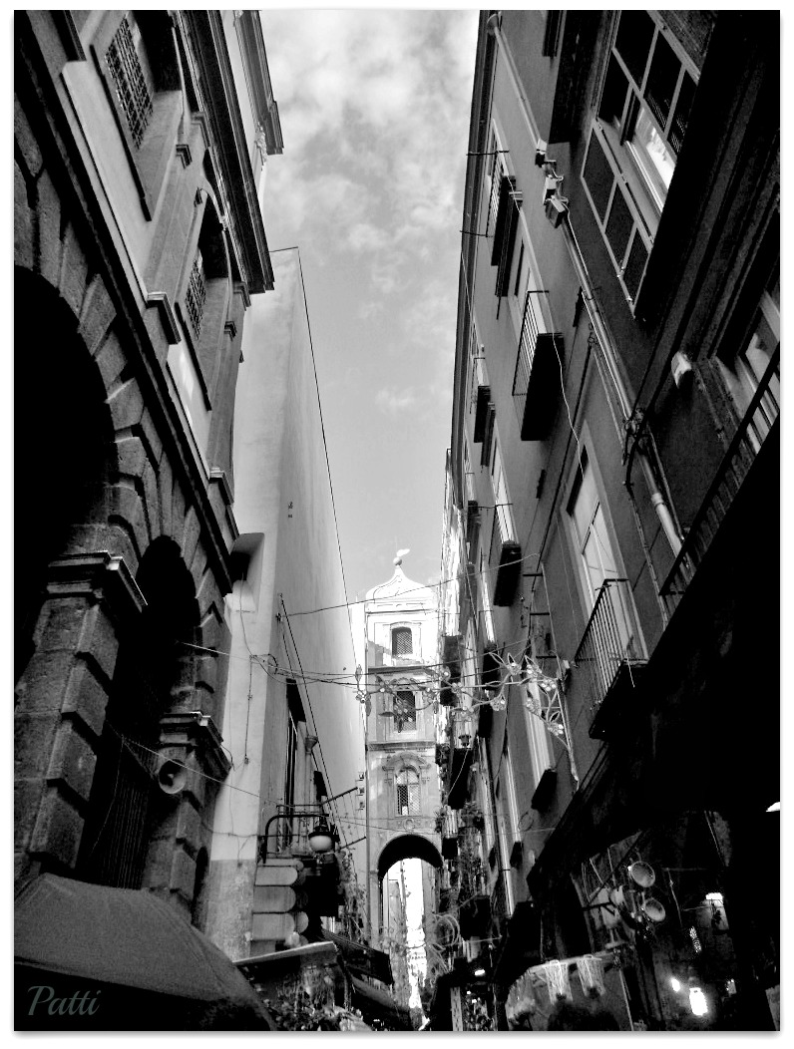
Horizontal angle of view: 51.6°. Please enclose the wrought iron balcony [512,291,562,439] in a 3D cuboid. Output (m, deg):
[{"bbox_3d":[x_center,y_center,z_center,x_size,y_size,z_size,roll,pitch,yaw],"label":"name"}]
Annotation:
[{"bbox_3d":[2.119,-2.418,12.705,0.400,1.100,2.070,-2,-38,-2],"label":"wrought iron balcony"}]

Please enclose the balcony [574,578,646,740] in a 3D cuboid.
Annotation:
[{"bbox_3d":[2.388,1.569,9.336,0.320,1.050,1.800,-2,-38,-2],"label":"balcony"}]

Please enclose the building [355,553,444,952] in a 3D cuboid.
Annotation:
[{"bbox_3d":[0.635,13.821,39.901,3.900,30.000,3.700,-3,-38,0],"label":"building"}]

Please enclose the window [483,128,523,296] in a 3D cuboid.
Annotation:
[{"bbox_3d":[1.983,-6.458,16.220,0.280,3.100,1.600,-2,-38,-2],"label":"window"}]

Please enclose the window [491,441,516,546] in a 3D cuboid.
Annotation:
[{"bbox_3d":[2.291,-0.313,17.052,0.200,3.200,1.250,-2,-38,-2],"label":"window"}]

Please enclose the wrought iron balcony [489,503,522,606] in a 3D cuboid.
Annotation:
[{"bbox_3d":[2.105,0.636,16.263,0.380,1.050,1.900,-2,-38,-2],"label":"wrought iron balcony"}]

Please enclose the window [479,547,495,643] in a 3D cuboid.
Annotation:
[{"bbox_3d":[2.265,2.077,19.814,0.200,2.900,1.150,-2,-38,-2],"label":"window"}]

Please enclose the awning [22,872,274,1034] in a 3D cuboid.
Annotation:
[{"bbox_3d":[-1.583,2.138,4.185,1.600,0.700,2.400,-17,-41,17],"label":"awning"}]

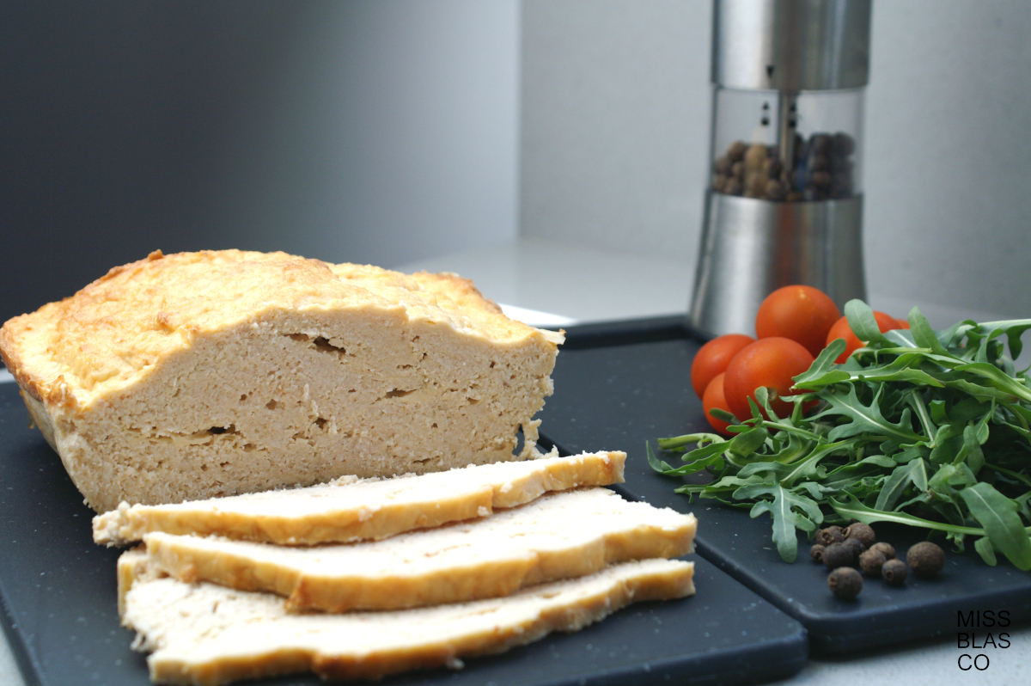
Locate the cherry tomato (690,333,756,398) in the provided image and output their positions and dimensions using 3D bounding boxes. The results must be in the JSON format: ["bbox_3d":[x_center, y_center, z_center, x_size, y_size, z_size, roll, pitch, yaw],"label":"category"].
[{"bbox_3d":[0.064,0.009,0.567,0.024,0.024,0.024,0,14,0],"label":"cherry tomato"}]

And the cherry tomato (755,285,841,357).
[{"bbox_3d":[0.090,-0.005,0.608,0.027,0.026,0.027,0,14,0],"label":"cherry tomato"}]

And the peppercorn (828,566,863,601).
[{"bbox_3d":[0.072,0.053,0.421,0.008,0.008,0.008,0,14,0],"label":"peppercorn"}]

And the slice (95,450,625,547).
[{"bbox_3d":[-0.038,0.036,0.464,0.121,0.011,0.050,-4,7,-18],"label":"slice"}]

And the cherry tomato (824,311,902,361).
[{"bbox_3d":[0.108,0.002,0.593,0.025,0.024,0.025,0,14,0],"label":"cherry tomato"}]

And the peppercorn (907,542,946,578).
[{"bbox_3d":[0.093,0.049,0.435,0.009,0.008,0.009,0,14,0],"label":"peppercorn"}]

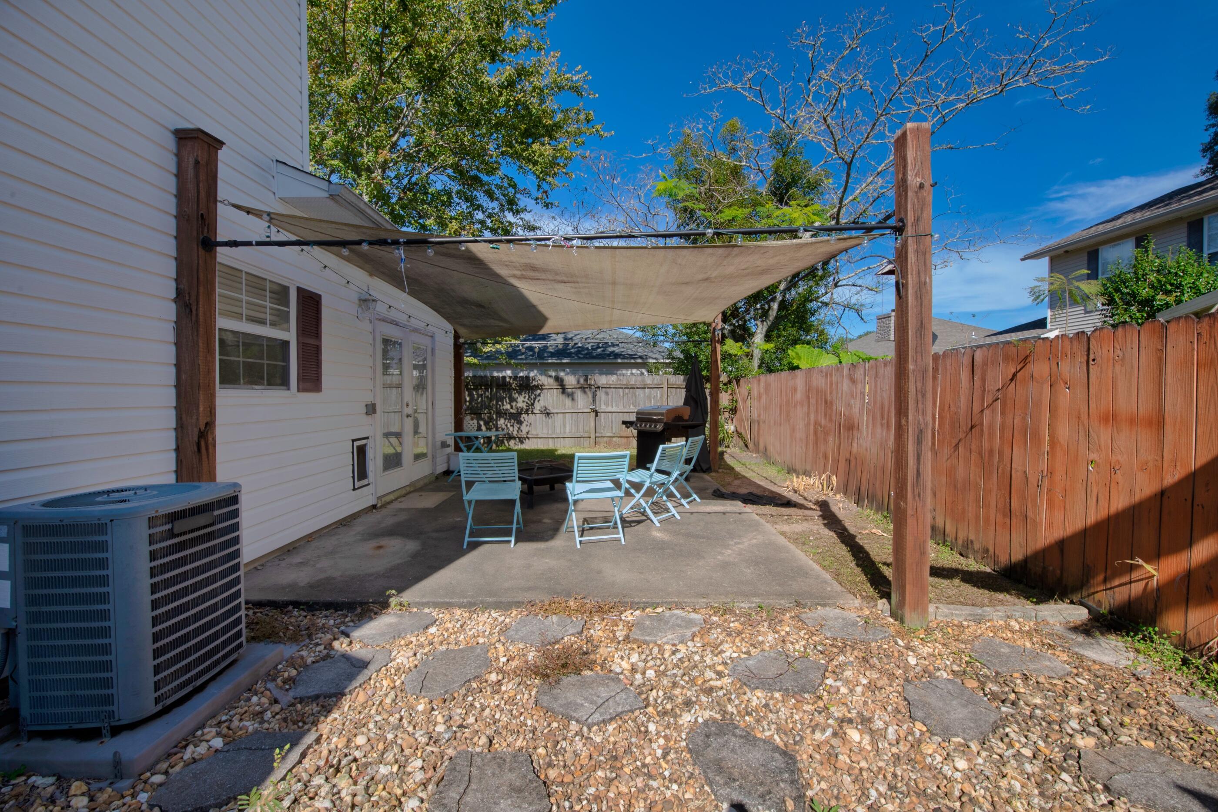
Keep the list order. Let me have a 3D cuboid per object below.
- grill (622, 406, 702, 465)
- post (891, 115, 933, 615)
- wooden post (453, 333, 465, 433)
[{"bbox_3d":[0.920,0.600,8.100,0.620,1.170,1.380,-1,1,-40],"label":"grill"},{"bbox_3d":[1.833,-0.178,2.860,0.138,2.980,0.138,0,1,0],"label":"post"},{"bbox_3d":[-2.620,-0.260,8.270,0.140,2.920,0.140,0,1,0],"label":"wooden post"}]

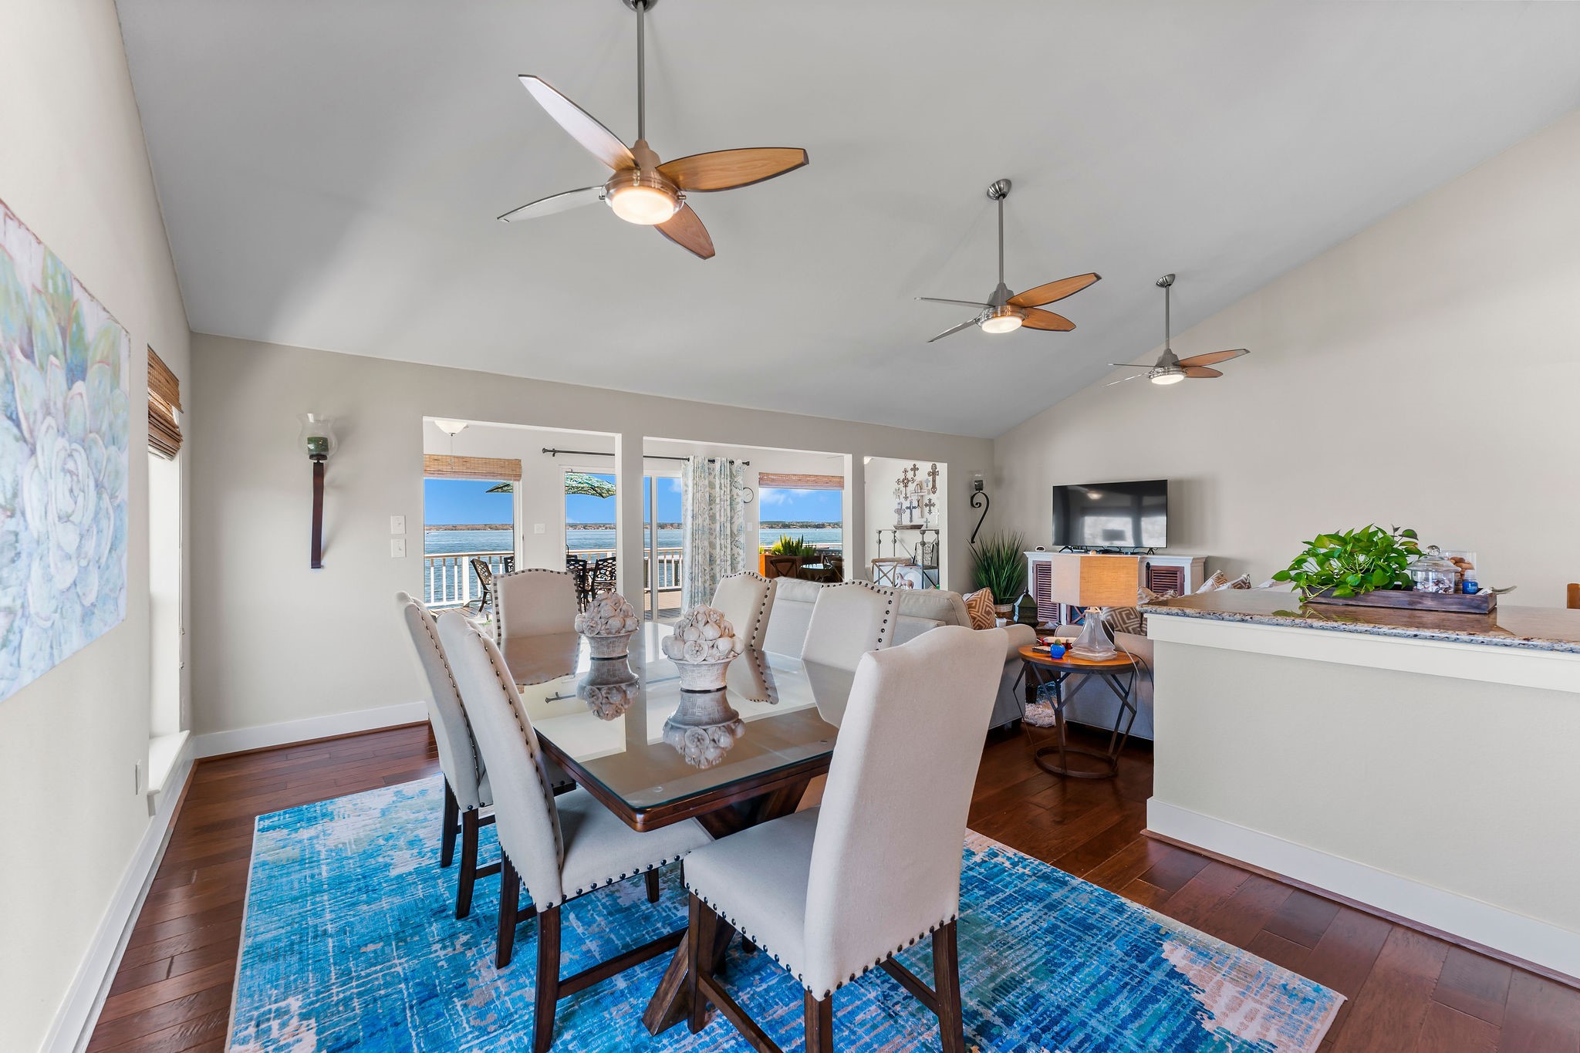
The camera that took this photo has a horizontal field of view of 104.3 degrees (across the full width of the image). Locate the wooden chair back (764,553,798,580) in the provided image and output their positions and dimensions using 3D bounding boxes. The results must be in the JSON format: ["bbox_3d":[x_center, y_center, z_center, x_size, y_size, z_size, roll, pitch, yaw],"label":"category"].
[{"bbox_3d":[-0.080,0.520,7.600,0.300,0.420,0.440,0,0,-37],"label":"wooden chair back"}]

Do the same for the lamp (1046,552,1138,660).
[{"bbox_3d":[1.683,0.434,3.393,0.320,0.545,0.320,0,0,-3],"label":"lamp"}]

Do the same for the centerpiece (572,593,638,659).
[{"bbox_3d":[-0.750,0.409,2.544,0.260,0.277,0.260,-1,0,-39],"label":"centerpiece"}]

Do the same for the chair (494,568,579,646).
[{"bbox_3d":[-1.218,0.774,3.182,0.475,1.095,0.660,-1,0,-39],"label":"chair"}]

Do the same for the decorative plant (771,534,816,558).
[{"bbox_3d":[0.021,0.334,11.704,0.950,0.420,0.400,-1,0,-39],"label":"decorative plant"}]

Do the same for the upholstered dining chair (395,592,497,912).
[{"bbox_3d":[-1.089,0.758,2.296,0.655,1.075,0.450,-1,0,-39],"label":"upholstered dining chair"}]

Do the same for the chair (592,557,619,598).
[{"bbox_3d":[-2.630,0.900,9.108,0.600,0.890,0.620,-1,0,-39],"label":"chair"}]

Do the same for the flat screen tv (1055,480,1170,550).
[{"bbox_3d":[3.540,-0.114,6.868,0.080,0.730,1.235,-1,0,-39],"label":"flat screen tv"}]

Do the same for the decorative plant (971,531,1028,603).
[{"bbox_3d":[2.611,0.508,7.685,0.700,0.920,0.660,-1,0,-39],"label":"decorative plant"}]

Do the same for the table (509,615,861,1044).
[{"bbox_3d":[-0.511,0.935,2.329,1.130,0.775,2.095,-1,0,-39],"label":"table"}]

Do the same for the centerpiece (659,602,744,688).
[{"bbox_3d":[-0.289,0.393,2.029,0.270,0.270,0.270,-1,0,0],"label":"centerpiece"}]

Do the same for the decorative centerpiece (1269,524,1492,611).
[{"bbox_3d":[2.521,0.163,2.635,0.340,0.335,0.660,-1,0,-39],"label":"decorative centerpiece"}]

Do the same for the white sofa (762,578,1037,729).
[{"bbox_3d":[0.592,0.825,4.257,0.930,0.900,1.870,-1,0,-39],"label":"white sofa"}]

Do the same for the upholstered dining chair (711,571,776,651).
[{"bbox_3d":[-0.432,0.772,2.903,0.655,1.095,0.470,-1,0,-39],"label":"upholstered dining chair"}]

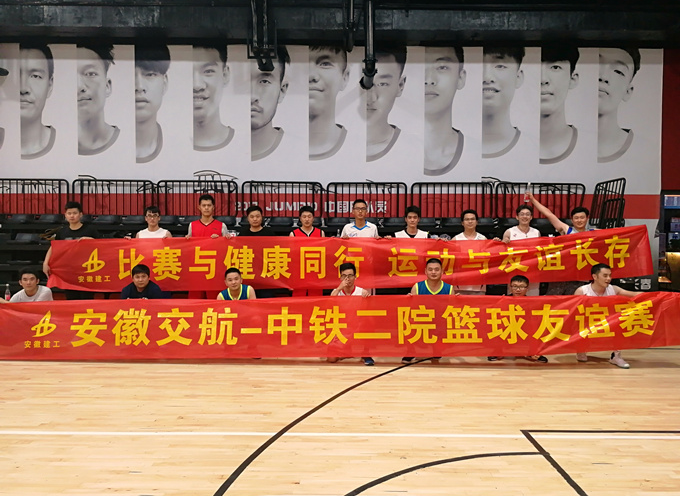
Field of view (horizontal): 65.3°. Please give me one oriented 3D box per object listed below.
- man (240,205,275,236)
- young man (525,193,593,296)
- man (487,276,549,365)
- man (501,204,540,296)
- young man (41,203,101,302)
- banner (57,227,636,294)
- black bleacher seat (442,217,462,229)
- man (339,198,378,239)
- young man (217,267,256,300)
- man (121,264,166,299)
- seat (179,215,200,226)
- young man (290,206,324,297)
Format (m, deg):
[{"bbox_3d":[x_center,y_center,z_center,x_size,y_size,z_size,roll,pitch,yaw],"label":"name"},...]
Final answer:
[{"bbox_3d":[-1.015,0.363,6.467,0.580,1.759,0.380,0,2,0],"label":"man"},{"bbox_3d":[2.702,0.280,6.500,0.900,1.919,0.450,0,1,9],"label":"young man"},{"bbox_3d":[2.019,0.773,6.000,0.640,0.942,0.620,0,1,6],"label":"man"},{"bbox_3d":[2.224,0.346,6.500,0.550,1.783,0.370,0,1,6],"label":"man"},{"bbox_3d":[-3.240,0.328,6.400,0.640,1.778,0.380,0,1,-12],"label":"young man"},{"bbox_3d":[0.136,0.122,6.258,7.129,0.767,0.220,0,2,0],"label":"banner"},{"bbox_3d":[1.926,-0.416,9.000,0.430,0.240,0.380,0,1,0],"label":"black bleacher seat"},{"bbox_3d":[0.243,0.325,6.515,0.580,1.837,0.380,0,2,0],"label":"man"},{"bbox_3d":[-1.184,0.742,6.080,0.620,1.028,0.720,0,2,0],"label":"young man"},{"bbox_3d":[-2.258,0.720,6.079,0.640,1.068,0.740,0,2,0],"label":"man"},{"bbox_3d":[-2.469,-0.467,9.000,0.430,0.240,0.380,0,1,0],"label":"seat"},{"bbox_3d":[-0.384,0.367,6.467,0.580,1.754,0.380,0,2,0],"label":"young man"}]

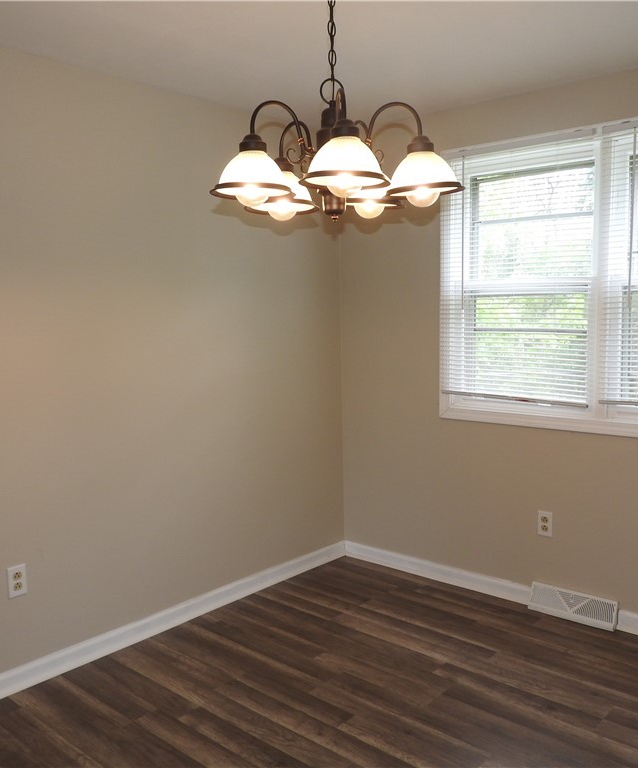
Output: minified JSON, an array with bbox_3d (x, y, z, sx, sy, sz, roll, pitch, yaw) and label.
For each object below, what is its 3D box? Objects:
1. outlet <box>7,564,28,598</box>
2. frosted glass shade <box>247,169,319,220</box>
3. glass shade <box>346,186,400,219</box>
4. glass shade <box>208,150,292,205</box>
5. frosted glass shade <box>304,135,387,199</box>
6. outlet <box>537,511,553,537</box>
[{"bbox_3d":[-1.144,0.750,2.701,0.009,0.115,0.070,4,7,41],"label":"outlet"},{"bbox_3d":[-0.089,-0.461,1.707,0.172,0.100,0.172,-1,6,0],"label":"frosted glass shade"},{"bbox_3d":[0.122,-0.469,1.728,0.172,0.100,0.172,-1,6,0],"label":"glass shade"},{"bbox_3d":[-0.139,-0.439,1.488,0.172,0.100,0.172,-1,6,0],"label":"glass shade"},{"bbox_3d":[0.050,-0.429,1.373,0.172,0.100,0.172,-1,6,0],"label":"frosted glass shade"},{"bbox_3d":[1.065,0.661,3.344,0.070,0.115,0.009,4,7,41],"label":"outlet"}]

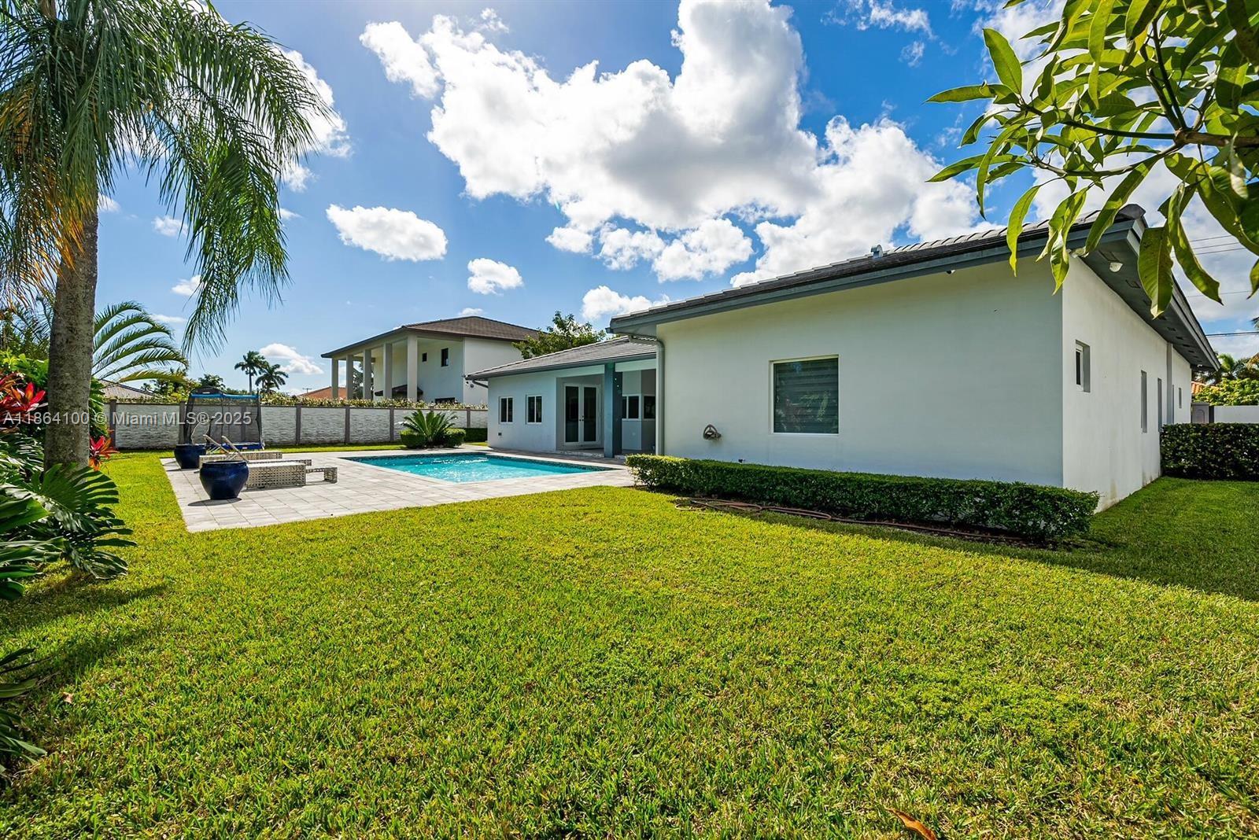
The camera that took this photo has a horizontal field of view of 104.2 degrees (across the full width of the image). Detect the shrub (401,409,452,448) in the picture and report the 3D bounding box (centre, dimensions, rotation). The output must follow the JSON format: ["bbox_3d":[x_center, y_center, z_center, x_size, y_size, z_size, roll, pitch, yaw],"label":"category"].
[{"bbox_3d":[-9.151,0.356,22.180,2.300,1.750,2.300,0,0,-43],"label":"shrub"}]

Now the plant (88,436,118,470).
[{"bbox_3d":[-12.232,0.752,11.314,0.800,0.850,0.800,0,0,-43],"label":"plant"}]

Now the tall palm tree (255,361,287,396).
[{"bbox_3d":[-51.235,-3.329,70.024,4.600,9.600,4.600,0,0,-43],"label":"tall palm tree"}]

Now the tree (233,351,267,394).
[{"bbox_3d":[-54.187,-4.279,70.029,4.900,11.500,4.900,0,0,-43],"label":"tree"}]

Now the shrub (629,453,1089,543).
[{"bbox_3d":[2.426,0.945,7.047,6.150,0.540,0.550,0,0,43],"label":"shrub"}]

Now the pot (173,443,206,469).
[{"bbox_3d":[-10.606,0.904,11.817,0.750,0.550,0.750,0,0,-43],"label":"pot"}]

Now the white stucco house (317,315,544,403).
[{"bbox_3d":[-15.212,-4.152,45.528,18.000,11.000,20.000,0,0,-44],"label":"white stucco house"}]

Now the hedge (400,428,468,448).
[{"bbox_3d":[-9.062,0.874,22.738,2.600,0.720,2.600,0,0,-43],"label":"hedge"}]

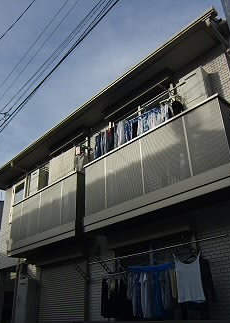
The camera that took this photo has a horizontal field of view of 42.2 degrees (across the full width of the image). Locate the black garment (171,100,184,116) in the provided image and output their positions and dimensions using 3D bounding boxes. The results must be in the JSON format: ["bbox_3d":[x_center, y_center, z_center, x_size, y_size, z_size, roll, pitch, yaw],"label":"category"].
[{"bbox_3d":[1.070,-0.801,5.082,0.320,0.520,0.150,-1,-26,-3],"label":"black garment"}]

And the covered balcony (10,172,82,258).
[{"bbox_3d":[-1.626,1.443,7.339,0.532,1.397,3.013,21,-34,-38],"label":"covered balcony"}]

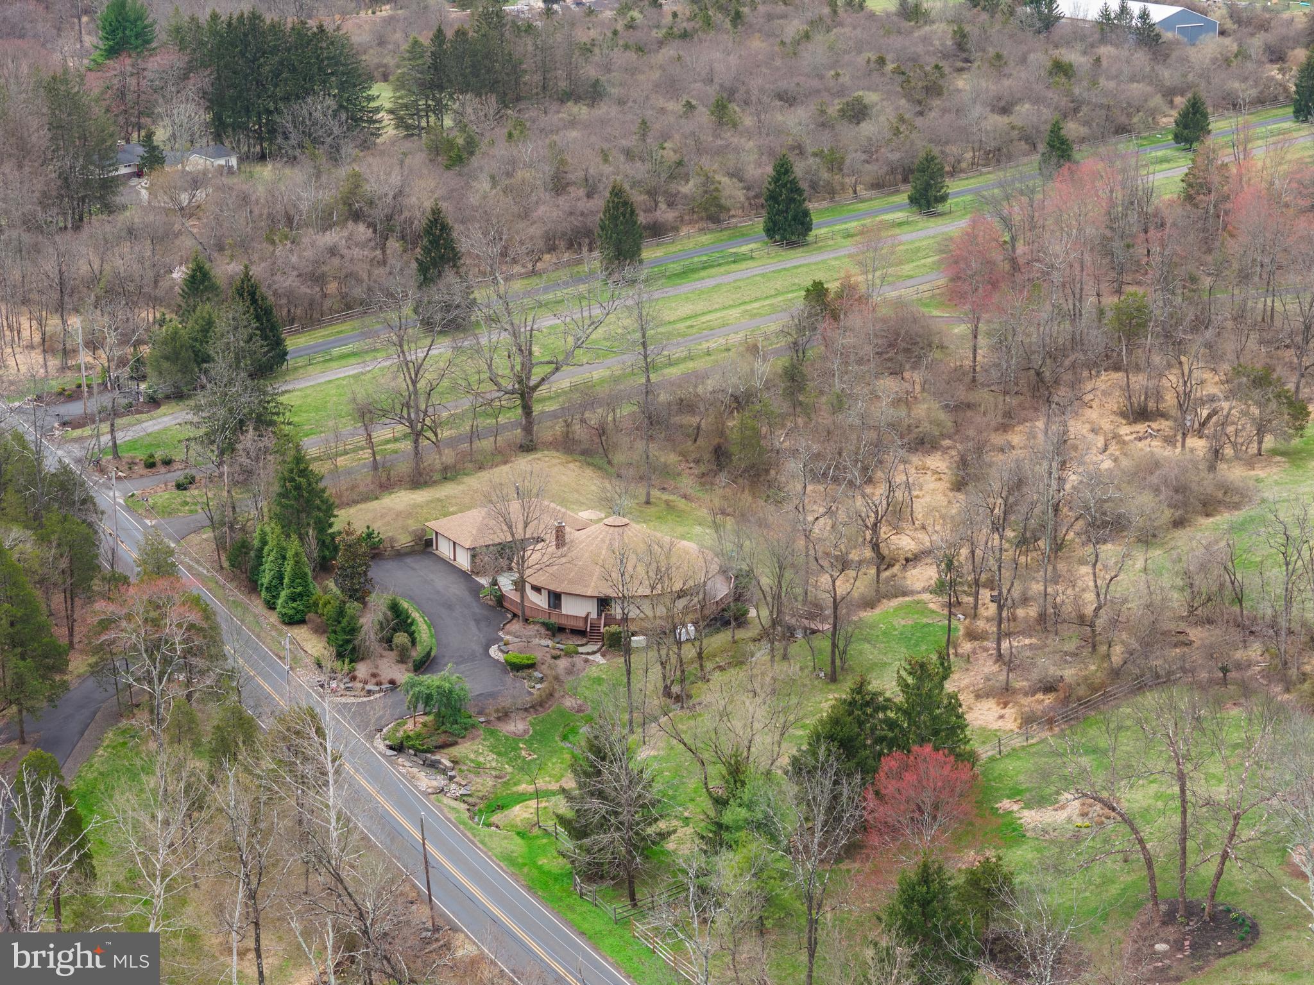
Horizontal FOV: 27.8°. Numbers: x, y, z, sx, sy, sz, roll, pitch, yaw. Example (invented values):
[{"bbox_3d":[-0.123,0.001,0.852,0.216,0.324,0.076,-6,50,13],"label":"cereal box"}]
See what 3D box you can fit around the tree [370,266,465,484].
[{"bbox_3d":[-25.010,-12.130,277.140,9.850,23.300,9.360,0,17,0],"label":"tree"}]

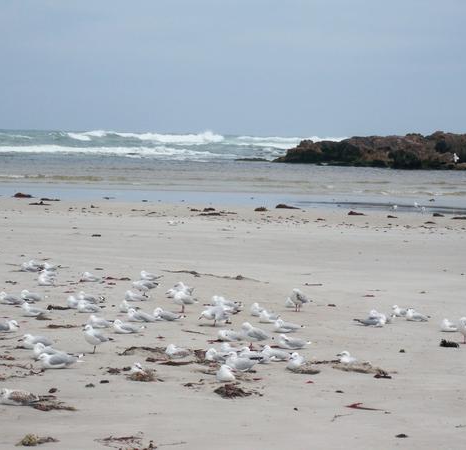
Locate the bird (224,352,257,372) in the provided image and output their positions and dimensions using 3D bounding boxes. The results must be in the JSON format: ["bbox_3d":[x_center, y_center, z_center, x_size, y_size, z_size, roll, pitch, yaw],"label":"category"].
[{"bbox_3d":[0.075,1.124,15.036,0.340,0.170,0.140,0,3,-28],"label":"bird"}]

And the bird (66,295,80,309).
[{"bbox_3d":[-1.669,0.839,19.803,0.380,0.140,0.135,-1,4,-37],"label":"bird"}]

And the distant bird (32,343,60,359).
[{"bbox_3d":[-1.781,1.253,18.064,0.380,0.164,0.140,0,3,-26],"label":"distant bird"}]

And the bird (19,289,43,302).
[{"bbox_3d":[-2.249,0.799,20.325,0.380,0.140,0.135,-1,3,-36],"label":"bird"}]

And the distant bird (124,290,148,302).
[{"bbox_3d":[-1.343,0.994,25.393,0.350,0.155,0.140,0,3,-23],"label":"distant bird"}]

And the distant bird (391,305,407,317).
[{"bbox_3d":[2.145,1.088,23.120,0.340,0.142,0.140,-1,4,-41],"label":"distant bird"}]

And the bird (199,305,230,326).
[{"bbox_3d":[-0.183,0.916,18.243,0.360,0.210,0.140,0,3,-32],"label":"bird"}]

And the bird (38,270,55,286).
[{"bbox_3d":[-2.323,0.683,22.755,0.130,0.150,0.330,4,3,36],"label":"bird"}]

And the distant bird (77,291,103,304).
[{"bbox_3d":[-1.859,0.953,23.885,0.360,0.173,0.140,0,3,-22],"label":"distant bird"}]

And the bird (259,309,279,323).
[{"bbox_3d":[0.468,1.105,22.066,0.350,0.146,0.140,-2,4,-44],"label":"bird"}]

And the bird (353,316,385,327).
[{"bbox_3d":[1.657,1.171,22.089,0.370,0.155,0.140,3,3,22],"label":"bird"}]

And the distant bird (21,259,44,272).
[{"bbox_3d":[-2.747,0.566,25.017,0.330,0.137,0.130,0,3,-36],"label":"distant bird"}]

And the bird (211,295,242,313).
[{"bbox_3d":[-0.088,1.002,23.375,0.370,0.199,0.140,0,3,-28],"label":"bird"}]

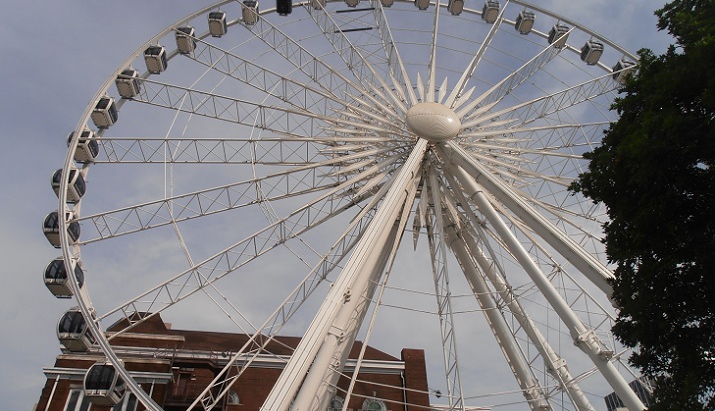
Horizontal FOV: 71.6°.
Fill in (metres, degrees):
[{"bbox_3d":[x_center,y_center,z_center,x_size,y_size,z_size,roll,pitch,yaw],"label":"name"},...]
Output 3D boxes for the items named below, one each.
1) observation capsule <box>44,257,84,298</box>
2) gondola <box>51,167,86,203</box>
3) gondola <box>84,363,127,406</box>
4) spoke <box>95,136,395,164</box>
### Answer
[{"bbox_3d":[-19.390,4.771,33.000,1.900,2.080,1.620,2,-39,-4],"label":"observation capsule"},{"bbox_3d":[-21.897,-1.609,37.886,1.900,2.080,1.620,2,-39,-4],"label":"gondola"},{"bbox_3d":[-14.911,10.582,29.441,1.803,1.917,1.761,2,-39,-5],"label":"gondola"},{"bbox_3d":[-8.862,-4.490,41.660,25.760,0.450,3.000,0,-39,-7],"label":"spoke"}]

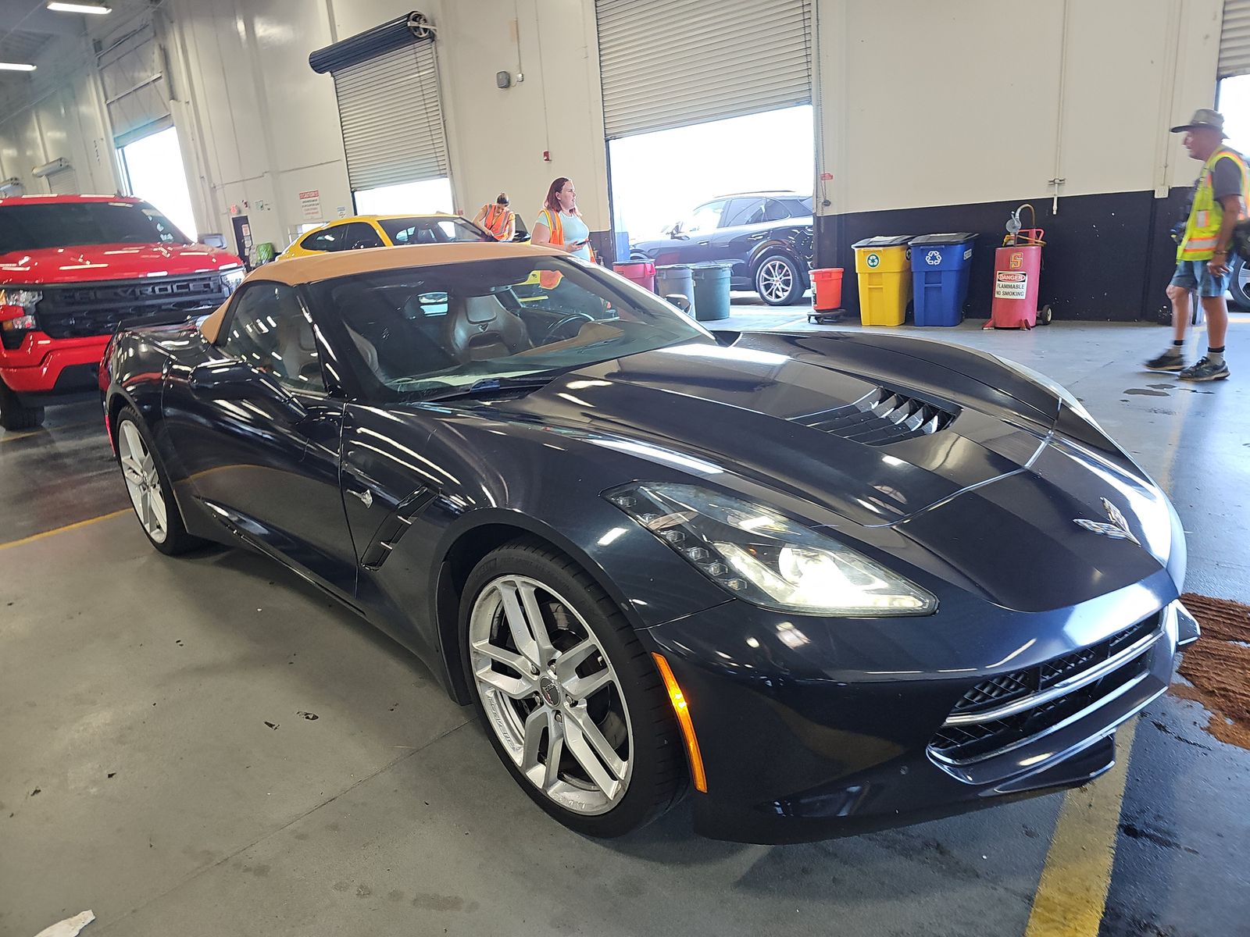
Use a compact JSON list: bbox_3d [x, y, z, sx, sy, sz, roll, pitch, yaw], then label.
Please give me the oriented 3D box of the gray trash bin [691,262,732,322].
[{"bbox_3d":[1.153,-2.311,10.877,0.550,0.710,0.550,-4,16,1],"label":"gray trash bin"}]

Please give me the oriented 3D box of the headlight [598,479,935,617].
[{"bbox_3d":[0.229,0.156,1.511,0.610,0.240,0.350,12,22,44],"label":"headlight"}]

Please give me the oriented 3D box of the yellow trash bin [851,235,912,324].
[{"bbox_3d":[3.116,-2.190,9.720,0.600,0.950,0.720,10,21,42],"label":"yellow trash bin"}]

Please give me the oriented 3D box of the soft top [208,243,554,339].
[{"bbox_3d":[-0.992,-0.770,3.521,1.270,0.330,1.270,-19,21,-42],"label":"soft top"}]

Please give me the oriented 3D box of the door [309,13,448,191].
[{"bbox_3d":[-4.743,-6.838,15.875,3.850,2.680,0.550,10,21,42],"label":"door"}]

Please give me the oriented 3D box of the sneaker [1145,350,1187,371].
[{"bbox_3d":[3.745,-0.755,5.744,0.280,0.125,0.105,8,20,38],"label":"sneaker"}]

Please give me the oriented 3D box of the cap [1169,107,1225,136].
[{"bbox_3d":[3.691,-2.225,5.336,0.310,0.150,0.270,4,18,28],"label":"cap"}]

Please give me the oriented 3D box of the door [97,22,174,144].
[{"bbox_3d":[-12.652,-9.807,21.375,3.800,2.400,0.100,10,21,40],"label":"door"}]

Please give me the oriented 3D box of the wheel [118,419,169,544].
[{"bbox_3d":[-2.004,0.034,3.668,0.540,0.540,0.240,12,22,44],"label":"wheel"}]

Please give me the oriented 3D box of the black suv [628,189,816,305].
[{"bbox_3d":[1.922,-3.675,13.792,1.980,1.690,4.920,-19,22,-41],"label":"black suv"}]

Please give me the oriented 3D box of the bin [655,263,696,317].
[{"bbox_3d":[0.759,-2.522,11.965,0.580,0.700,0.580,-4,16,1],"label":"bin"}]

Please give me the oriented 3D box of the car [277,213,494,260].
[{"bbox_3d":[-2.700,-2.371,10.619,4.950,1.620,2.000,11,22,43],"label":"car"}]

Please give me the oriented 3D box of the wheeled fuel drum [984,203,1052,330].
[{"bbox_3d":[3.882,-1.981,8.188,0.470,1.160,0.520,10,21,40],"label":"wheeled fuel drum"}]

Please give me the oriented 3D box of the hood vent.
[{"bbox_3d":[0.620,-0.132,2.043,0.240,0.055,0.430,22,29,40],"label":"hood vent"}]

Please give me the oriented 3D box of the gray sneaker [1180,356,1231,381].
[{"bbox_3d":[3.828,-0.661,5.483,0.290,0.130,0.105,2,17,21],"label":"gray sneaker"}]

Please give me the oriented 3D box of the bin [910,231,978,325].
[{"bbox_3d":[3.408,-2.024,8.916,0.570,0.910,0.680,5,19,31],"label":"bin"}]

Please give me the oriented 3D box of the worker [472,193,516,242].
[{"bbox_3d":[-1.510,-2.679,10.777,0.550,1.680,0.450,0,16,15],"label":"worker"}]

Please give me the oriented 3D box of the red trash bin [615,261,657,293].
[{"bbox_3d":[0.187,-2.613,12.251,0.620,0.800,0.620,10,21,42],"label":"red trash bin"}]

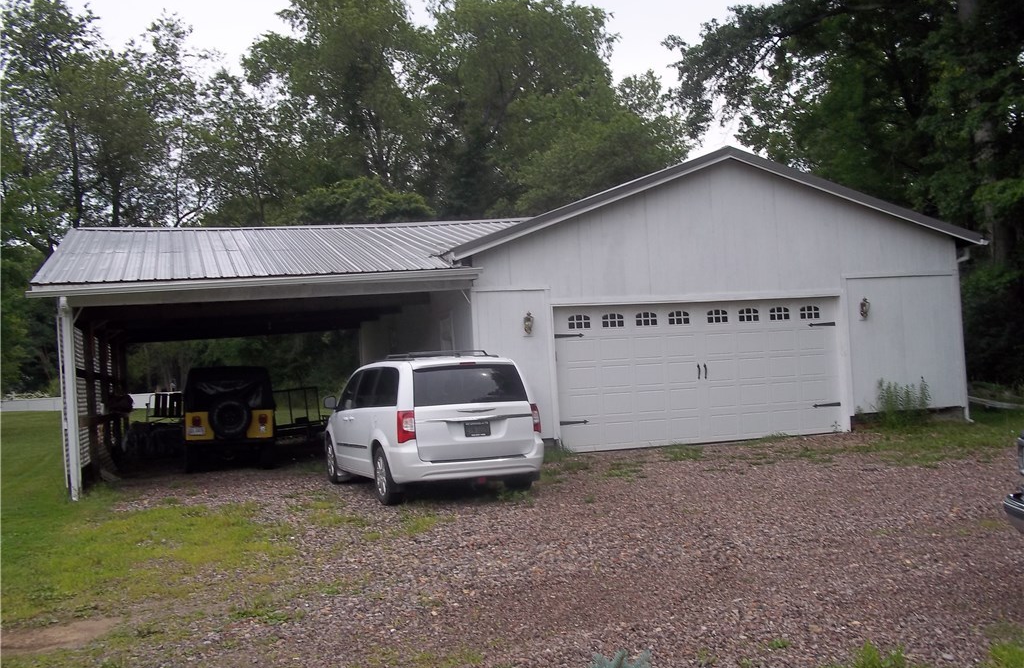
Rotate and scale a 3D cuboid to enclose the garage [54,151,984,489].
[{"bbox_3d":[-0.668,-0.254,22.658,16.079,4.996,12.101,-3,-2,-17],"label":"garage"}]

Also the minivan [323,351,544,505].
[{"bbox_3d":[-1.330,1.240,14.913,2.060,1.760,5.150,-3,-1,-21],"label":"minivan"}]

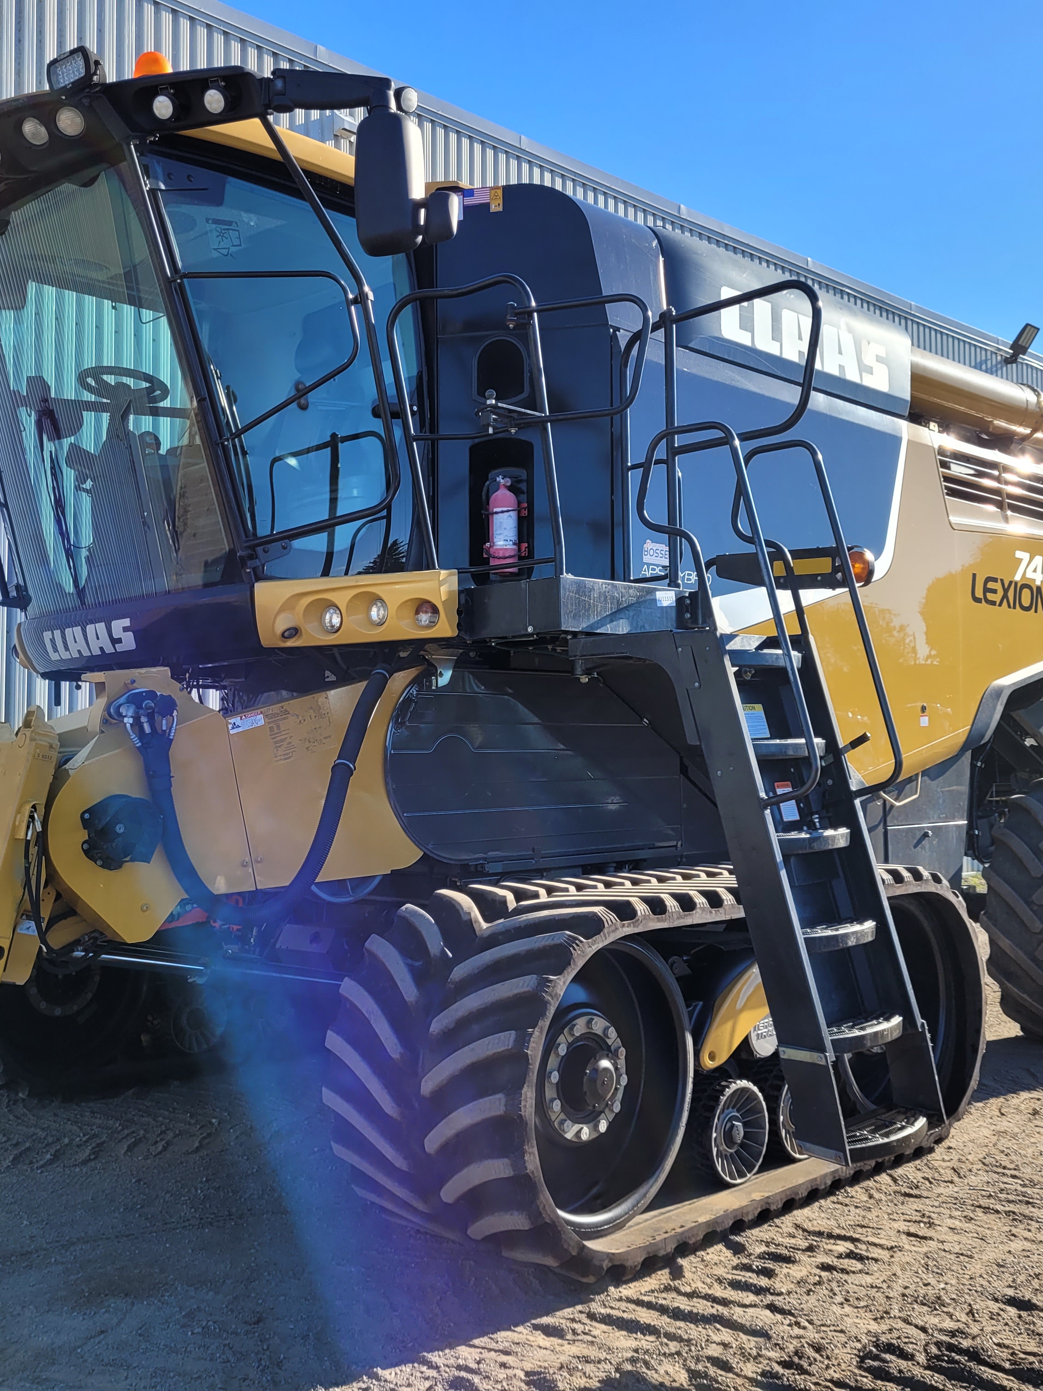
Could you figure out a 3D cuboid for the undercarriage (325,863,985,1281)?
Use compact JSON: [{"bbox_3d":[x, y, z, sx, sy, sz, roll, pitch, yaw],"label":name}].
[{"bbox_3d":[0.656,1.246,5.172,2.750,1.110,0.870,3,-5,-45],"label":"undercarriage"}]

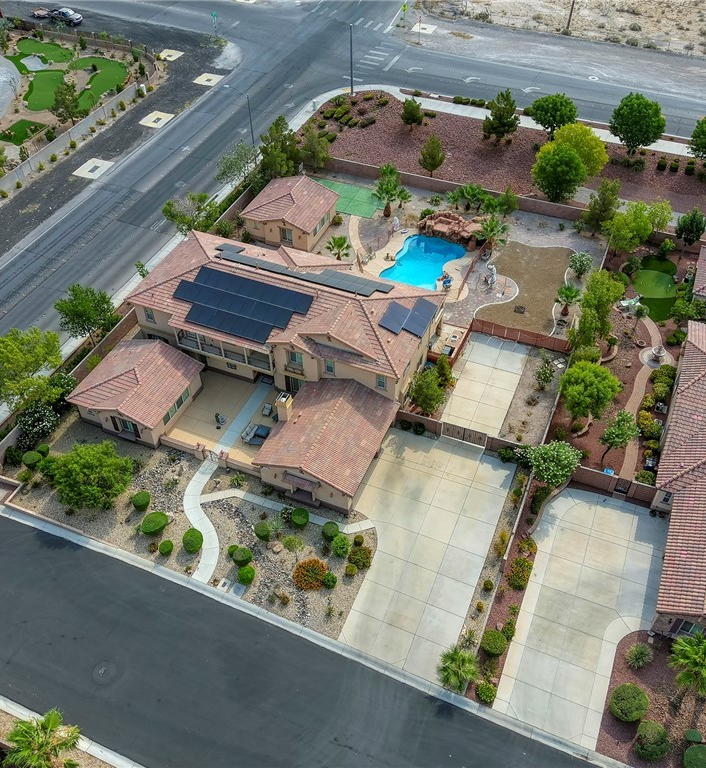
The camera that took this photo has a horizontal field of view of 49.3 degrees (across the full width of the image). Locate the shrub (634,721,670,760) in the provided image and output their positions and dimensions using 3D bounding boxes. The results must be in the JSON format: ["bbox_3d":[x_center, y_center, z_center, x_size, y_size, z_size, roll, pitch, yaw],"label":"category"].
[{"bbox_3d":[17.763,21.189,45.759,2.000,2.000,2.000,0,46,0],"label":"shrub"}]

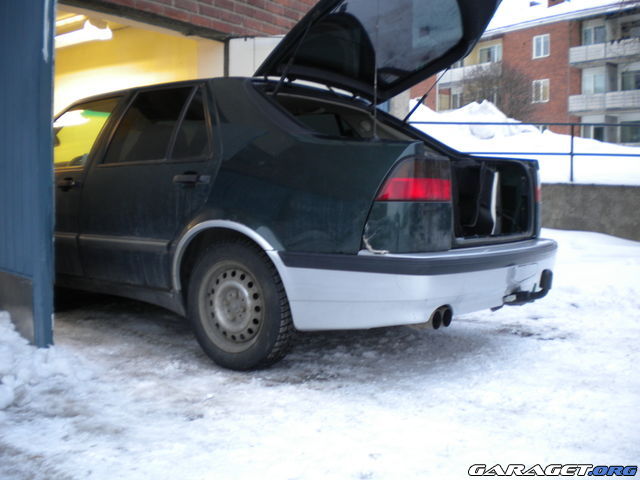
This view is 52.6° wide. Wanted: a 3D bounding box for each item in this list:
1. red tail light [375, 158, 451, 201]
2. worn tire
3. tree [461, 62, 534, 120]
[{"bbox_3d":[0.364,-0.232,2.479,0.190,0.170,0.280,4,7,37],"label":"red tail light"},{"bbox_3d":[-0.340,0.286,2.967,0.615,0.615,0.200,4,7,37],"label":"worn tire"},{"bbox_3d":[9.738,-6.912,35.500,4.200,5.600,4.100,2,6,15],"label":"tree"}]

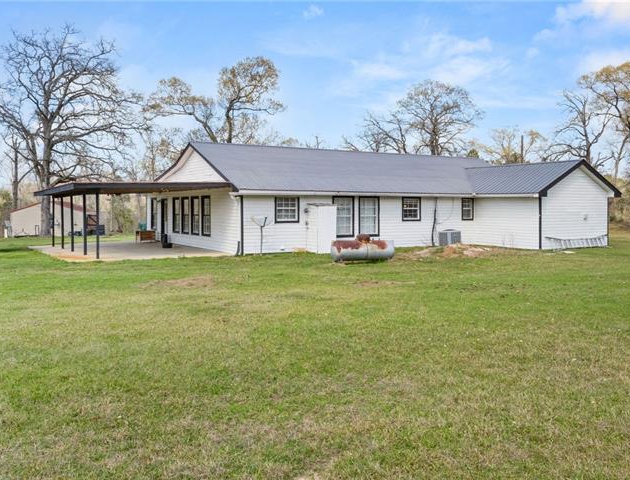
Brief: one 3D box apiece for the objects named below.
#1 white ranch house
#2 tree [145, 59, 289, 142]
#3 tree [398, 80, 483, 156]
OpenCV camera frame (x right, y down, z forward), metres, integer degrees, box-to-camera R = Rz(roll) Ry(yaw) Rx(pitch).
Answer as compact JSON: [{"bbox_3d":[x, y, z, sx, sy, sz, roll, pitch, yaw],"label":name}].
[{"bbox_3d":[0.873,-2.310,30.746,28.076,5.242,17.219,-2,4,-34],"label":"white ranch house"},{"bbox_3d":[-8.811,-8.591,49.575,12.521,15.343,11.000,0,3,0],"label":"tree"},{"bbox_3d":[12.700,-8.745,56.579,8.768,14.819,8.768,0,3,0],"label":"tree"}]

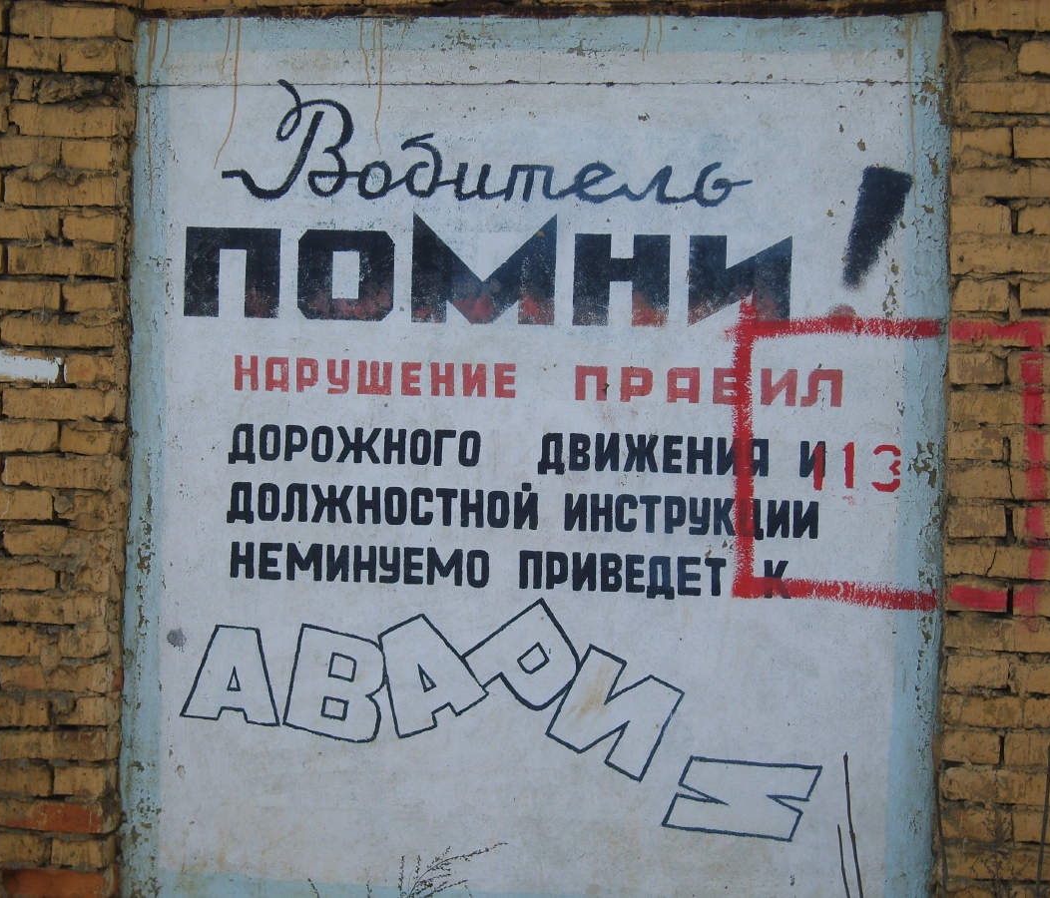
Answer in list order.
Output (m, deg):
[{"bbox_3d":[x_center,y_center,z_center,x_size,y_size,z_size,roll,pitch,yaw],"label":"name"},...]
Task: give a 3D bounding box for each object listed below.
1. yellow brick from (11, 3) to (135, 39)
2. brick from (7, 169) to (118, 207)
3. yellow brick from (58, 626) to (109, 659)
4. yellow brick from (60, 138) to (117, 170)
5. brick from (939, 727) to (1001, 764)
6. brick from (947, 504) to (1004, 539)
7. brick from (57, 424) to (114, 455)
[{"bbox_3d":[-1.012,-0.947,5.573,0.250,0.065,0.120,1,1,10],"label":"yellow brick"},{"bbox_3d":[-1.008,-0.572,5.528,0.250,0.065,0.120,1,1,11],"label":"brick"},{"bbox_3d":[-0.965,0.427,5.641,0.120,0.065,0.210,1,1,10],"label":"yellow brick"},{"bbox_3d":[-0.932,-0.647,5.577,0.120,0.065,0.250,1,1,11],"label":"yellow brick"},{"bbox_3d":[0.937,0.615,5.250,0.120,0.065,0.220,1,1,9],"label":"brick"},{"bbox_3d":[0.956,0.150,5.292,0.119,0.066,0.250,1,0,8],"label":"brick"},{"bbox_3d":[-0.945,-0.024,5.571,0.122,0.067,0.205,1,2,10],"label":"brick"}]

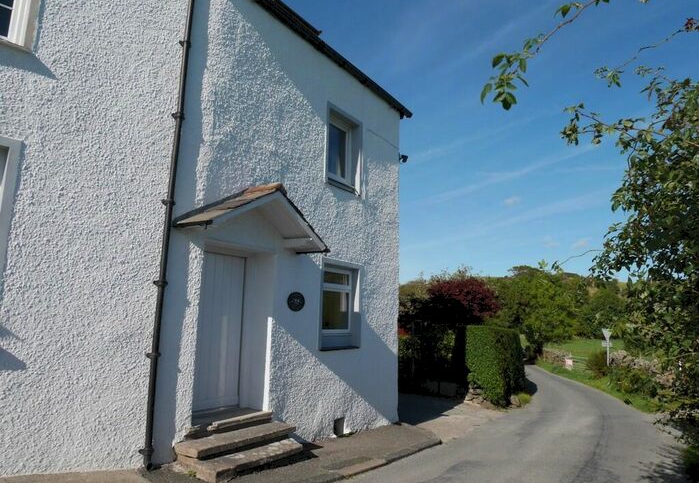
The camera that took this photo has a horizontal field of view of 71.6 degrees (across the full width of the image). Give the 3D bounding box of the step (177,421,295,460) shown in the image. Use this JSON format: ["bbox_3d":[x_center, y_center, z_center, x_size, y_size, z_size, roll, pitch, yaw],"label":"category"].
[{"bbox_3d":[-1.209,2.213,5.446,0.432,0.086,1.512,-5,-12,34],"label":"step"}]

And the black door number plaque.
[{"bbox_3d":[-0.726,0.829,6.692,0.022,0.275,0.373,-5,-12,34],"label":"black door number plaque"}]

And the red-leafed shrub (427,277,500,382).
[{"bbox_3d":[3.402,2.656,14.472,1.944,3.024,2.052,-5,-12,34],"label":"red-leafed shrub"}]

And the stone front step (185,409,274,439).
[{"bbox_3d":[-1.466,2.128,5.714,0.540,0.135,1.220,-5,-12,34],"label":"stone front step"}]

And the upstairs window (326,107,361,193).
[{"bbox_3d":[-0.178,-1.456,8.037,0.194,1.231,0.875,-5,-12,34],"label":"upstairs window"}]

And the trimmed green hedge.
[{"bbox_3d":[3.683,3.131,12.426,1.015,1.814,1.728,-5,-12,34],"label":"trimmed green hedge"}]

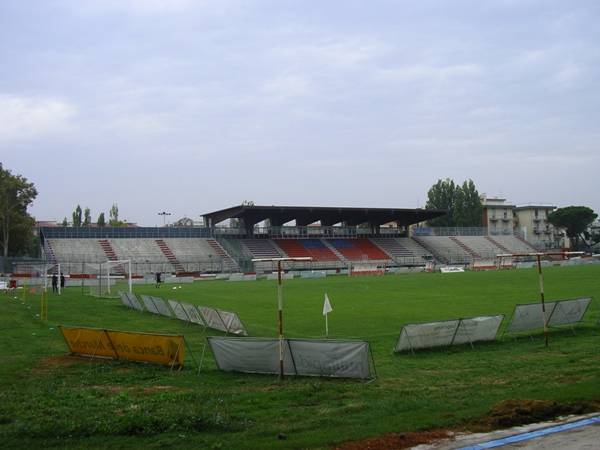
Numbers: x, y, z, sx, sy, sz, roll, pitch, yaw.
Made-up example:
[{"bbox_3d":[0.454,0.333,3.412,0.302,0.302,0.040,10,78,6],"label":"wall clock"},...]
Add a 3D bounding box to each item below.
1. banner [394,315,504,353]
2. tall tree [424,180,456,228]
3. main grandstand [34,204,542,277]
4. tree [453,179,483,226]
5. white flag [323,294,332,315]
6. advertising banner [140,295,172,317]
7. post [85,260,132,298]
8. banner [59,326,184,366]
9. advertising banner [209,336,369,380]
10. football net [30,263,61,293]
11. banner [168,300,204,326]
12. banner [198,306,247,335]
[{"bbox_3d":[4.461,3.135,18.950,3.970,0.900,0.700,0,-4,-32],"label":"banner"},{"bbox_3d":[34.332,-0.357,160.212,7.000,21.640,7.000,-1,-3,0],"label":"tall tree"},{"bbox_3d":[5.365,3.081,121.482,99.000,11.200,16.500,0,-4,-27],"label":"main grandstand"},{"bbox_3d":[41.029,-0.441,160.208,7.000,21.470,7.000,-1,-3,0],"label":"tree"},{"bbox_3d":[0.869,2.594,21.554,0.330,0.680,0.080,-1,-3,-10],"label":"white flag"},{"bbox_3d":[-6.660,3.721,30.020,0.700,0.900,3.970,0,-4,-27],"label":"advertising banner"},{"bbox_3d":[-14.335,3.994,48.819,2.000,2.500,7.500,0,-4,-27],"label":"post"},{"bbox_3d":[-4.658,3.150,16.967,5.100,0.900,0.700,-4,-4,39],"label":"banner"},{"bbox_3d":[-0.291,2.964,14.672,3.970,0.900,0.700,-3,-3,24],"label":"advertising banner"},{"bbox_3d":[-22.148,4.669,56.749,1.700,2.500,7.500,0,-4,-29],"label":"football net"},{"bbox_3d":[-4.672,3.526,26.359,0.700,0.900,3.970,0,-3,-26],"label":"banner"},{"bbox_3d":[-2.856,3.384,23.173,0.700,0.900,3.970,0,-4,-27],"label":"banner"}]

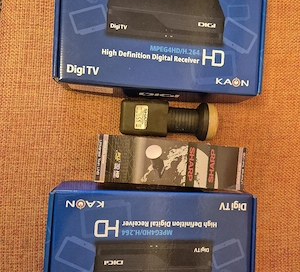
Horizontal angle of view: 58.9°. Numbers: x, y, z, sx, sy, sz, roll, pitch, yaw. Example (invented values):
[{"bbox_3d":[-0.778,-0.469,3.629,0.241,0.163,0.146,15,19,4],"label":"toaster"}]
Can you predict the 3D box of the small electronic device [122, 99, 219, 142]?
[{"bbox_3d":[0.030,-0.024,0.423,0.154,0.062,0.063,2,90,-8],"label":"small electronic device"}]

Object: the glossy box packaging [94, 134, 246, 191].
[{"bbox_3d":[0.031,0.041,0.421,0.224,0.066,0.066,5,89,-8],"label":"glossy box packaging"}]

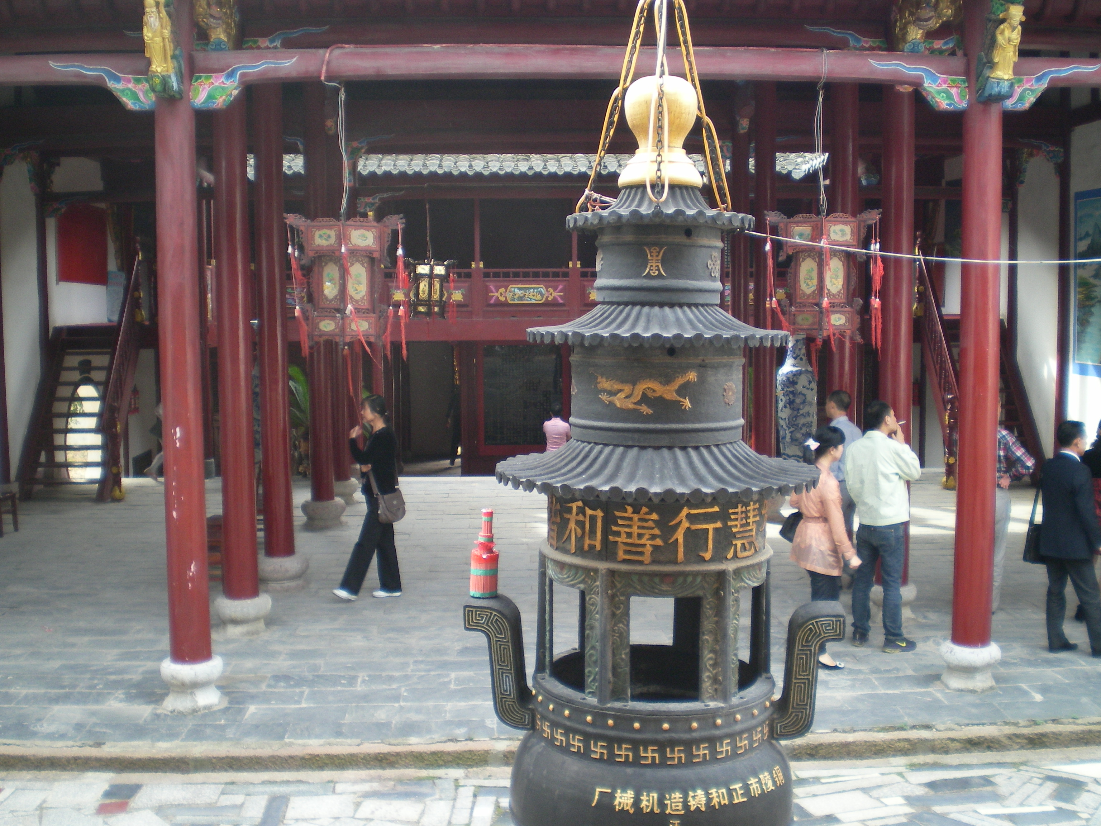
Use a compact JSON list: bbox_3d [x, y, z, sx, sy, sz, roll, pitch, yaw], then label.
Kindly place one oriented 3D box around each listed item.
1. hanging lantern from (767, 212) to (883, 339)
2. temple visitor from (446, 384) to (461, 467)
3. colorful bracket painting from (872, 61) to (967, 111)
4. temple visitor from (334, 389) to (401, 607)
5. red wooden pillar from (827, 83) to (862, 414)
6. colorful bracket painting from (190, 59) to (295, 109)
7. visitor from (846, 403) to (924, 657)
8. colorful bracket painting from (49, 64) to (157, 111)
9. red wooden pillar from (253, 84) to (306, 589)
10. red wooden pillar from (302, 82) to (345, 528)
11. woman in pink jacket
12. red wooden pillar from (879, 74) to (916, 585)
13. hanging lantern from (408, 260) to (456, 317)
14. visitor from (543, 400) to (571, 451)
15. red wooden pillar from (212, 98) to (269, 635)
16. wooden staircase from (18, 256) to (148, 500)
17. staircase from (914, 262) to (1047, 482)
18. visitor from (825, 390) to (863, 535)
[{"bbox_3d":[1.610,-0.815,7.135,0.670,0.760,0.700,-1,5,-3],"label":"hanging lantern"},{"bbox_3d":[-1.734,0.175,22.559,0.520,1.640,0.480,-1,5,-3],"label":"temple visitor"},{"bbox_3d":[2.135,-1.896,7.008,0.580,0.290,0.130,-1,5,-3],"label":"colorful bracket painting"},{"bbox_3d":[-1.484,0.674,9.856,0.540,1.655,0.430,-1,5,-3],"label":"temple visitor"},{"bbox_3d":[2.472,-0.911,10.306,0.250,4.133,0.250,-1,5,-3],"label":"red wooden pillar"},{"bbox_3d":[-1.763,-1.891,6.928,0.614,0.294,0.120,-1,5,-3],"label":"colorful bracket painting"},{"bbox_3d":[2.292,0.760,8.271,0.480,1.717,0.360,3,7,36],"label":"visitor"},{"bbox_3d":[-2.506,-1.825,6.752,0.600,0.285,0.130,-1,5,-3],"label":"colorful bracket painting"},{"bbox_3d":[-2.339,-0.865,10.171,0.430,4.700,0.430,-1,5,-3],"label":"red wooden pillar"},{"bbox_3d":[-2.471,-1.227,12.876,0.440,4.894,0.440,-1,5,-3],"label":"red wooden pillar"},{"bbox_3d":[1.787,0.871,7.882,0.360,1.580,0.460,-3,6,-30],"label":"woman in pink jacket"},{"bbox_3d":[2.539,-0.641,8.872,0.250,3.906,0.250,-1,5,-3],"label":"red wooden pillar"},{"bbox_3d":[-1.647,-1.722,16.652,0.690,0.830,0.700,-1,5,-3],"label":"hanging lantern"},{"bbox_3d":[0.090,0.610,16.940,0.440,1.580,0.300,-1,5,-3],"label":"visitor"},{"bbox_3d":[-2.288,-0.641,8.735,0.420,4.500,0.420,-1,5,-3],"label":"red wooden pillar"},{"bbox_3d":[-5.959,-0.511,15.376,1.354,3.056,1.692,-1,5,-3],"label":"wooden staircase"},{"bbox_3d":[5.476,-0.615,15.698,1.324,3.016,1.642,-1,5,-3],"label":"staircase"},{"bbox_3d":[2.400,0.644,9.873,0.320,1.680,0.460,3,6,31],"label":"visitor"}]

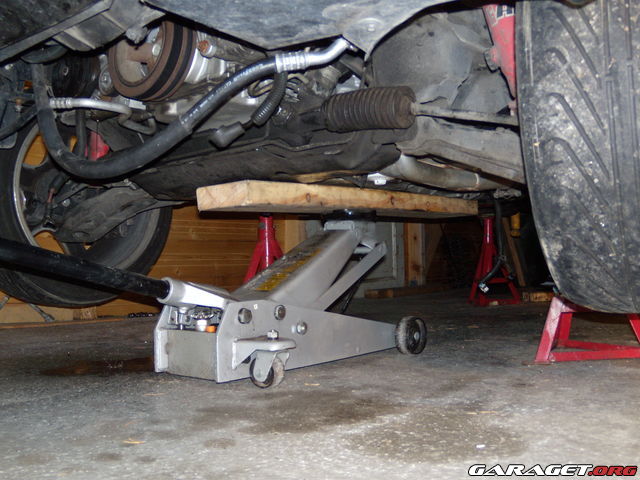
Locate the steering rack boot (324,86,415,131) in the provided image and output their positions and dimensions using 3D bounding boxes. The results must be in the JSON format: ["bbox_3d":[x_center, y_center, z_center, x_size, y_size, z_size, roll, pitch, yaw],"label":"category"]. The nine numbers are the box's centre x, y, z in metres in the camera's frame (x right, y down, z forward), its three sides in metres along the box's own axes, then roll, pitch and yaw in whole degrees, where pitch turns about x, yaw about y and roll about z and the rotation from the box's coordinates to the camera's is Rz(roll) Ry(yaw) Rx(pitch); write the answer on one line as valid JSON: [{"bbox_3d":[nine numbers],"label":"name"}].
[{"bbox_3d":[0.073,-0.192,0.985,0.152,0.061,0.061,5,2,38],"label":"steering rack boot"}]

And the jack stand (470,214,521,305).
[{"bbox_3d":[0.827,0.095,3.225,0.230,0.432,0.250,0,-1,-10],"label":"jack stand"}]

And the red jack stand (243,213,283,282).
[{"bbox_3d":[-0.175,0.102,2.204,0.250,0.375,0.230,0,-1,14],"label":"red jack stand"}]

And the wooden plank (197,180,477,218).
[{"bbox_3d":[0.117,-0.089,1.672,0.143,0.046,0.970,-4,-2,39],"label":"wooden plank"}]

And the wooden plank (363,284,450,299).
[{"bbox_3d":[0.566,0.307,4.114,0.156,0.047,0.950,-1,-1,29],"label":"wooden plank"}]

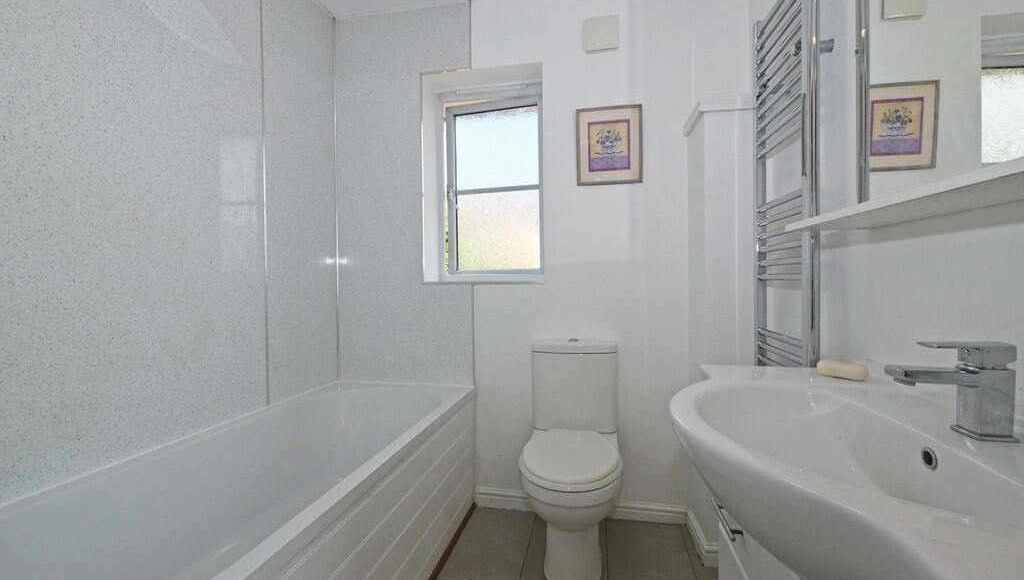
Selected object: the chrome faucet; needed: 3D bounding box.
[{"bbox_3d":[0.585,0.131,0.554,0.122,0.120,0.050,0,1,12],"label":"chrome faucet"}]

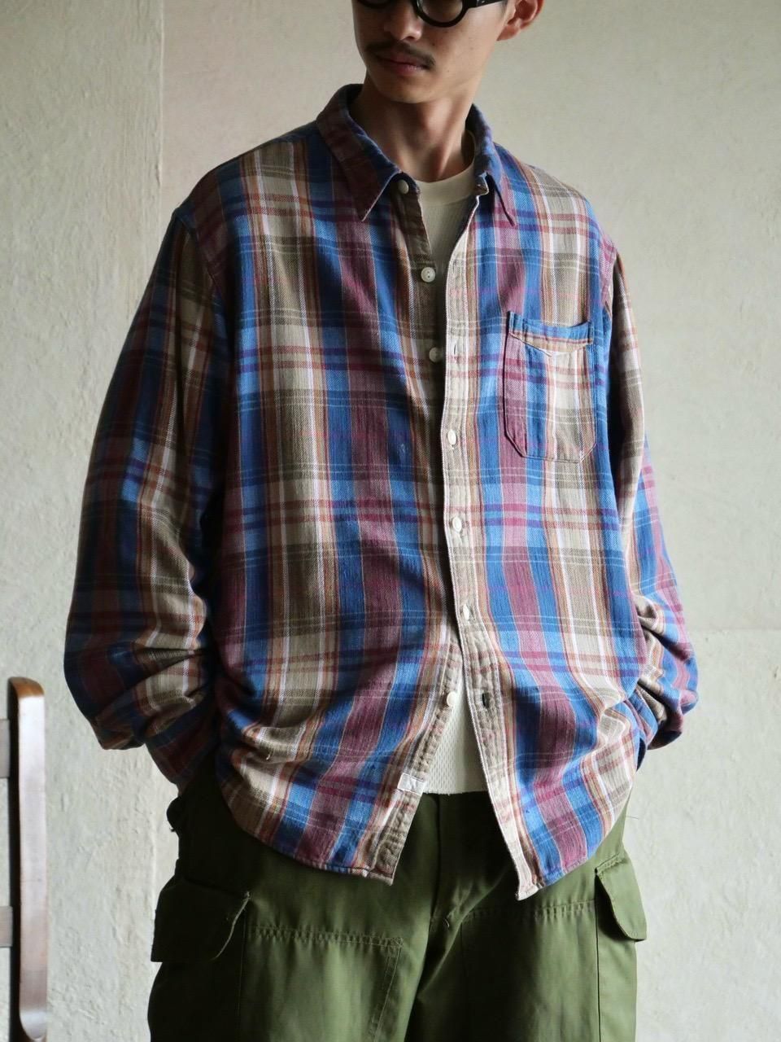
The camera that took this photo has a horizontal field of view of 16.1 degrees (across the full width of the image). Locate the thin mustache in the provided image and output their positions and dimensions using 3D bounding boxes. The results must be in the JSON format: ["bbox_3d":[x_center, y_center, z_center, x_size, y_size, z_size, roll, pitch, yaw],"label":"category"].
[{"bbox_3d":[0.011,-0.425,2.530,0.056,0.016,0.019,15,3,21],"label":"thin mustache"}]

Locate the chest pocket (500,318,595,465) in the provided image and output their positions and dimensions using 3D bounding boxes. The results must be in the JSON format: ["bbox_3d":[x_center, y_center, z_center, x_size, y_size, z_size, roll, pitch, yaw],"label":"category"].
[{"bbox_3d":[0.148,-0.123,2.580,0.110,0.134,0.020,2,0,-38],"label":"chest pocket"}]

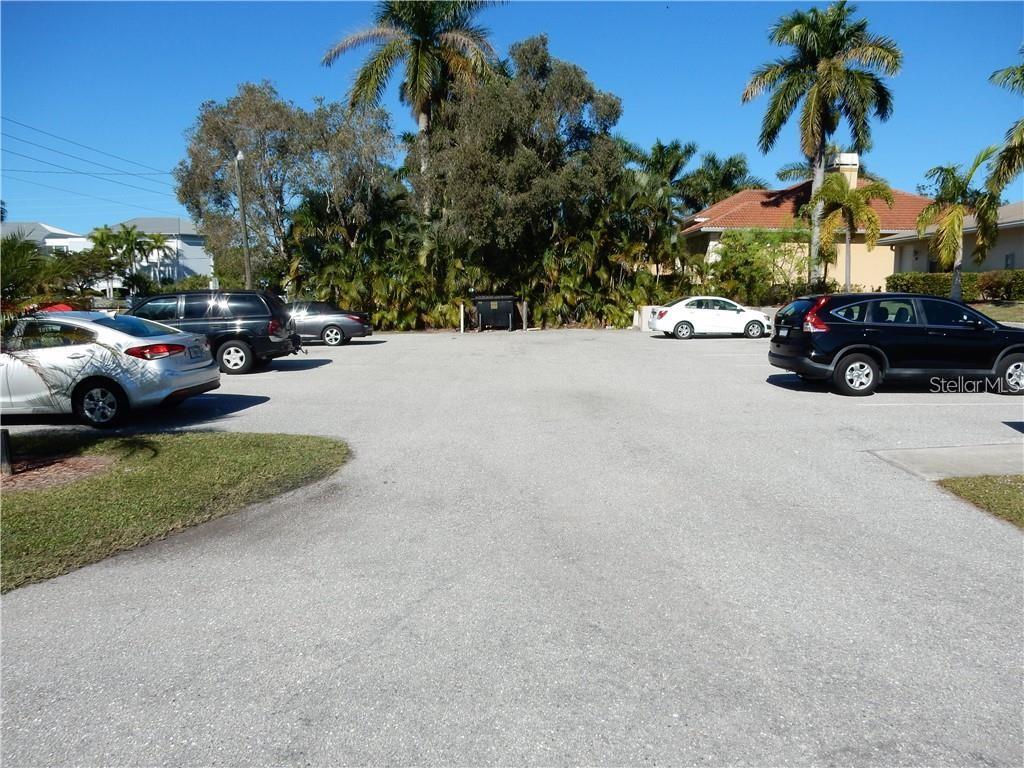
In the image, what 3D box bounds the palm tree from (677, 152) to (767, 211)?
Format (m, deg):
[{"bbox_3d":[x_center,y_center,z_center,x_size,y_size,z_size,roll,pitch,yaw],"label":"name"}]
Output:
[{"bbox_3d":[11.927,-8.871,42.221,5.000,8.429,5.000,0,7,0],"label":"palm tree"}]

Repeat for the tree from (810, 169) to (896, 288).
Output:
[{"bbox_3d":[13.263,-5.726,29.011,3.350,5.003,3.350,0,7,0],"label":"tree"}]

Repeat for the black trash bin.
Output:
[{"bbox_3d":[-0.711,-3.072,31.866,1.980,1.480,1.300,0,7,0],"label":"black trash bin"}]

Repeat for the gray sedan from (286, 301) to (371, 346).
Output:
[{"bbox_3d":[-7.241,-2.054,25.068,4.890,1.435,1.815,-1,7,-4],"label":"gray sedan"}]

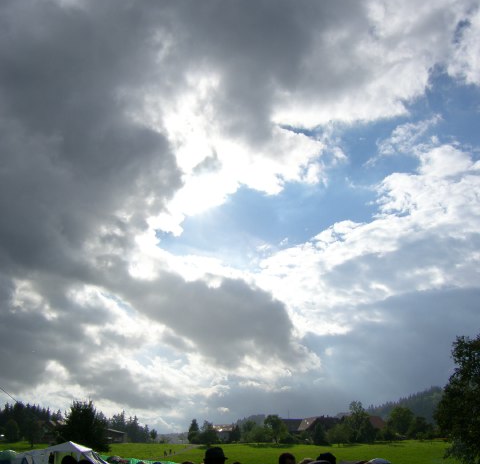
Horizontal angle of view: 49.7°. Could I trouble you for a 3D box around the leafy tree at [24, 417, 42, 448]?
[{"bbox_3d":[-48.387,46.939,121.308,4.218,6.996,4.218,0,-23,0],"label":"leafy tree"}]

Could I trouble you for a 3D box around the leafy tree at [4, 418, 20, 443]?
[{"bbox_3d":[-79.100,69.191,180.000,5.396,8.117,5.396,9,-24,-21],"label":"leafy tree"}]

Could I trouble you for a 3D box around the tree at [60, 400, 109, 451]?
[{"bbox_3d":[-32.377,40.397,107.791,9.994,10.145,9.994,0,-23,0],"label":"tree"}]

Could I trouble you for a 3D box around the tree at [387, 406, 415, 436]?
[{"bbox_3d":[69.756,82.577,225.000,11.804,12.660,11.804,-6,-23,15],"label":"tree"}]

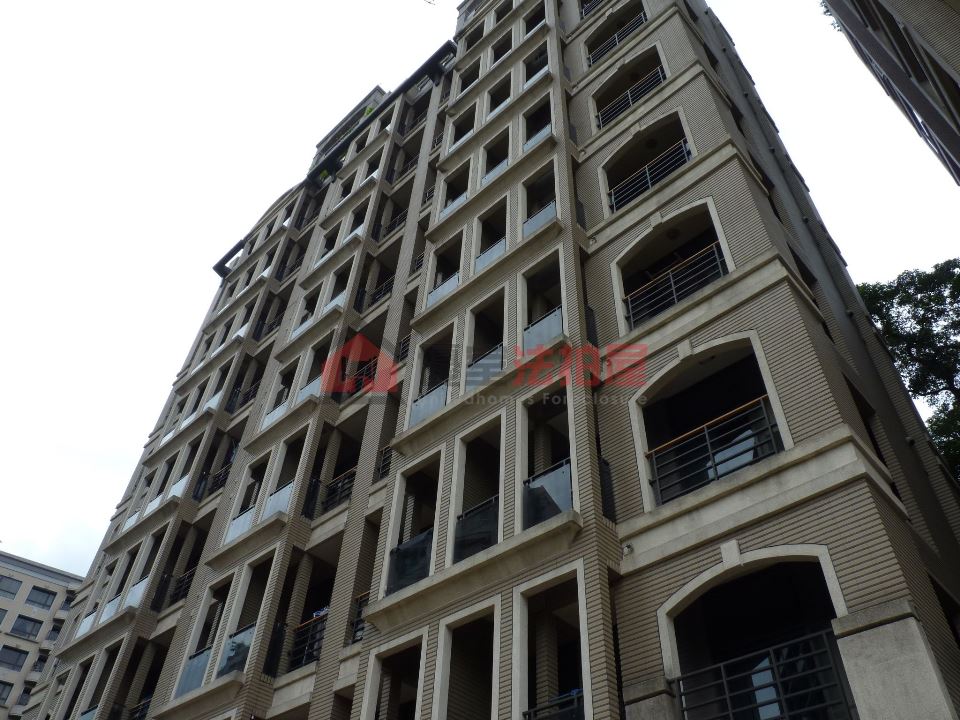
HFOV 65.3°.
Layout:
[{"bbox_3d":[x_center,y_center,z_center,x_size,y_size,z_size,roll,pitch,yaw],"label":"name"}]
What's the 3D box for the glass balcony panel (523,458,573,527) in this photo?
[{"bbox_3d":[0.946,1.952,10.634,0.901,0.955,0.060,-33,-56,30],"label":"glass balcony panel"}]

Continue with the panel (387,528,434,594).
[{"bbox_3d":[-1.125,3.313,12.065,1.006,0.966,0.060,-33,-56,30],"label":"panel"}]

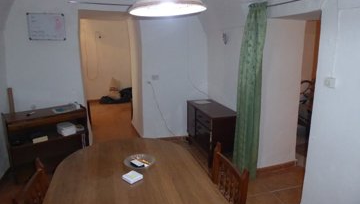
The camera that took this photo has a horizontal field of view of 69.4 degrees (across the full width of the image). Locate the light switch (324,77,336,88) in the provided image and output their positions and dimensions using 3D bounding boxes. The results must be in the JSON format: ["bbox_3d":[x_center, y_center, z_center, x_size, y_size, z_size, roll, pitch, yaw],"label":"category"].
[{"bbox_3d":[1.069,-0.140,1.856,0.036,0.070,0.068,-5,13,-15],"label":"light switch"}]

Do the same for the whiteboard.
[{"bbox_3d":[-1.729,-0.981,3.386,0.440,0.330,0.025,-9,15,-31],"label":"whiteboard"}]

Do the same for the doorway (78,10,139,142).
[{"bbox_3d":[-1.048,-0.358,4.017,0.820,1.970,0.250,-7,14,-23],"label":"doorway"}]

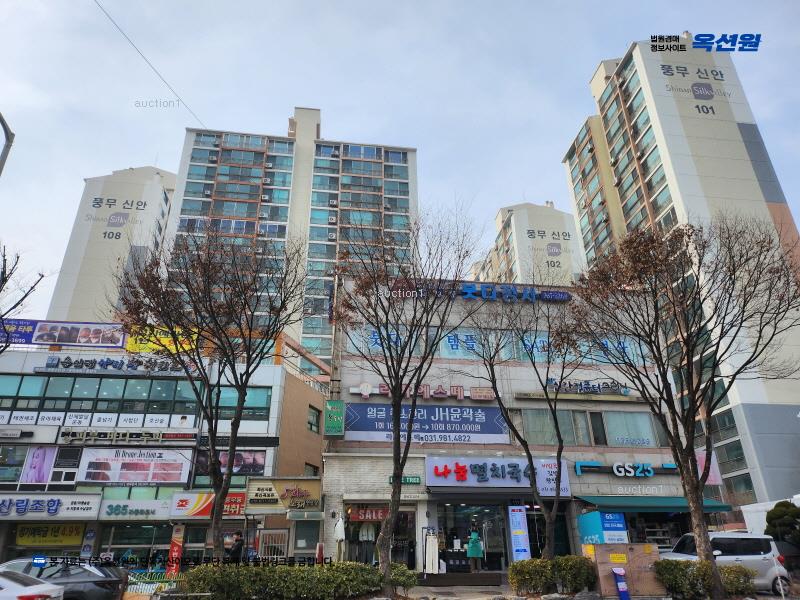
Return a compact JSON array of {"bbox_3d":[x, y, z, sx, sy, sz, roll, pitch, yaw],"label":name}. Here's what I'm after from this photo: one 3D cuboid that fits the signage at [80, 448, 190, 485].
[{"bbox_3d":[-11.159,7.046,23.508,4.448,1.441,0.120,3,-26,-8],"label":"signage"}]

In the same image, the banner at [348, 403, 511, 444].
[{"bbox_3d":[1.098,4.737,21.247,6.359,1.420,0.080,3,-26,-8],"label":"banner"}]

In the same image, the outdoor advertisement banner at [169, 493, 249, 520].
[{"bbox_3d":[-8.371,9.077,24.489,3.154,0.969,0.400,3,-26,-7],"label":"outdoor advertisement banner"}]

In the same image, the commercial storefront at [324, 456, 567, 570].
[{"bbox_3d":[1.686,7.908,20.304,9.040,3.980,2.400,3,-26,-7],"label":"commercial storefront"}]

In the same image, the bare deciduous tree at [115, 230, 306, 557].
[{"bbox_3d":[-5.870,2.667,15.960,5.700,10.220,5.700,3,-26,-7],"label":"bare deciduous tree"}]

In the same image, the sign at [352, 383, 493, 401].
[{"bbox_3d":[0.969,3.661,21.856,5.840,0.624,0.300,3,-26,-7],"label":"sign"}]

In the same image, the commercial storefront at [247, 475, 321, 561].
[{"bbox_3d":[-4.317,8.516,20.558,2.750,3.600,1.800,3,-26,-7],"label":"commercial storefront"}]

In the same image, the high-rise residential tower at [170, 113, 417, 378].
[{"bbox_3d":[-14.123,1.868,73.899,32.210,61.480,12.500,3,-26,-8],"label":"high-rise residential tower"}]

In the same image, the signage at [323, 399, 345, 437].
[{"bbox_3d":[-2.444,4.447,20.744,0.739,1.338,0.250,3,-26,-8],"label":"signage"}]

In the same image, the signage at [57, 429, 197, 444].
[{"bbox_3d":[-12.498,6.364,25.753,6.029,0.594,0.250,3,-26,-7],"label":"signage"}]

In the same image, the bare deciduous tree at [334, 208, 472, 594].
[{"bbox_3d":[0.301,2.315,15.721,4.530,10.520,4.530,3,-26,-7],"label":"bare deciduous tree"}]

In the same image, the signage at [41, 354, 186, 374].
[{"bbox_3d":[-13.844,3.237,27.026,6.881,0.758,0.300,3,-26,-7],"label":"signage"}]

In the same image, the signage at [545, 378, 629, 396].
[{"bbox_3d":[7.740,3.617,22.795,3.572,0.596,0.150,3,-26,-8],"label":"signage"}]

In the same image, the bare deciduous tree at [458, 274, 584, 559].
[{"bbox_3d":[3.847,3.335,16.355,4.036,9.069,4.036,3,-26,-7],"label":"bare deciduous tree"}]

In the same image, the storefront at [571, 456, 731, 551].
[{"bbox_3d":[8.979,7.960,20.489,5.010,4.130,3.000,3,-26,-7],"label":"storefront"}]

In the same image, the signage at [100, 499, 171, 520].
[{"bbox_3d":[-10.748,8.613,22.710,2.662,0.777,0.250,3,-26,-8],"label":"signage"}]

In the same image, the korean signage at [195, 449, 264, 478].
[{"bbox_3d":[-7.361,7.140,24.221,2.915,1.041,0.080,3,-26,-8],"label":"korean signage"}]

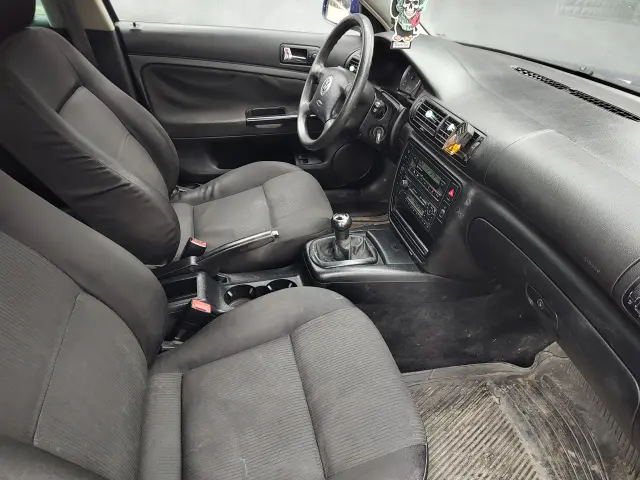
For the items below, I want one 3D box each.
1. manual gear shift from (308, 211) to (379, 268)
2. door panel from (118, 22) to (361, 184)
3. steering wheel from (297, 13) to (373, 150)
[{"bbox_3d":[0.066,-0.023,1.046,0.150,0.125,0.130,-5,35,-14],"label":"manual gear shift"},{"bbox_3d":[-0.172,-0.426,1.579,0.960,0.640,0.130,-5,35,-14],"label":"door panel"},{"bbox_3d":[0.050,-0.437,1.211,0.090,0.380,0.380,14,28,-26],"label":"steering wheel"}]

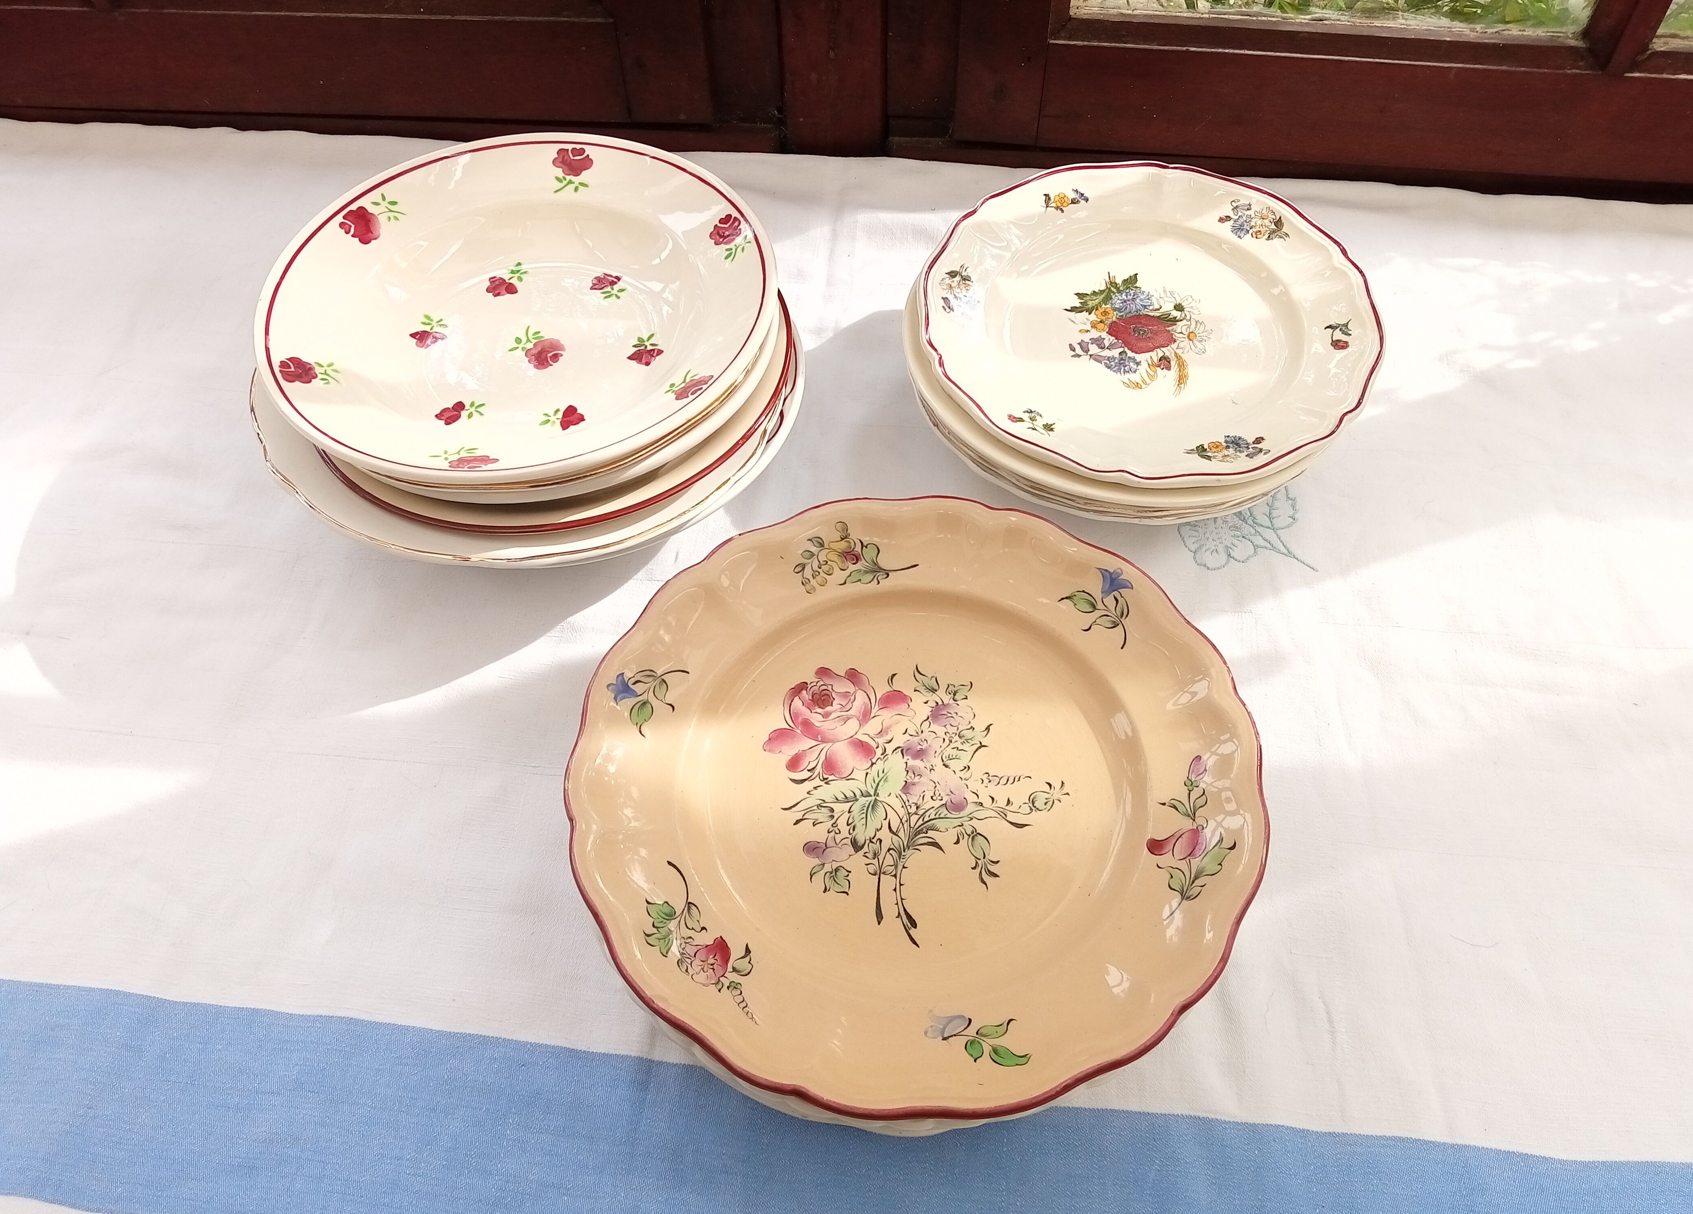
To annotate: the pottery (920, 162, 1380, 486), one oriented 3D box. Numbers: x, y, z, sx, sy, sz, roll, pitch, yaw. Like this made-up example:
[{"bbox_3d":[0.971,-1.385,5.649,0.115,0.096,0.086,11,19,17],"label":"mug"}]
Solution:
[{"bbox_3d":[0.137,-0.128,0.627,0.210,0.023,0.210,0,55,1],"label":"pottery"}]

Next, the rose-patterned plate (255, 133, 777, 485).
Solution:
[{"bbox_3d":[-0.150,-0.134,0.638,0.236,0.038,0.236,0,54,0],"label":"rose-patterned plate"}]

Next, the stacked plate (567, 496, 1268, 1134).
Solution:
[{"bbox_3d":[0.024,0.062,0.497,0.248,0.026,0.248,0,54,0],"label":"stacked plate"}]

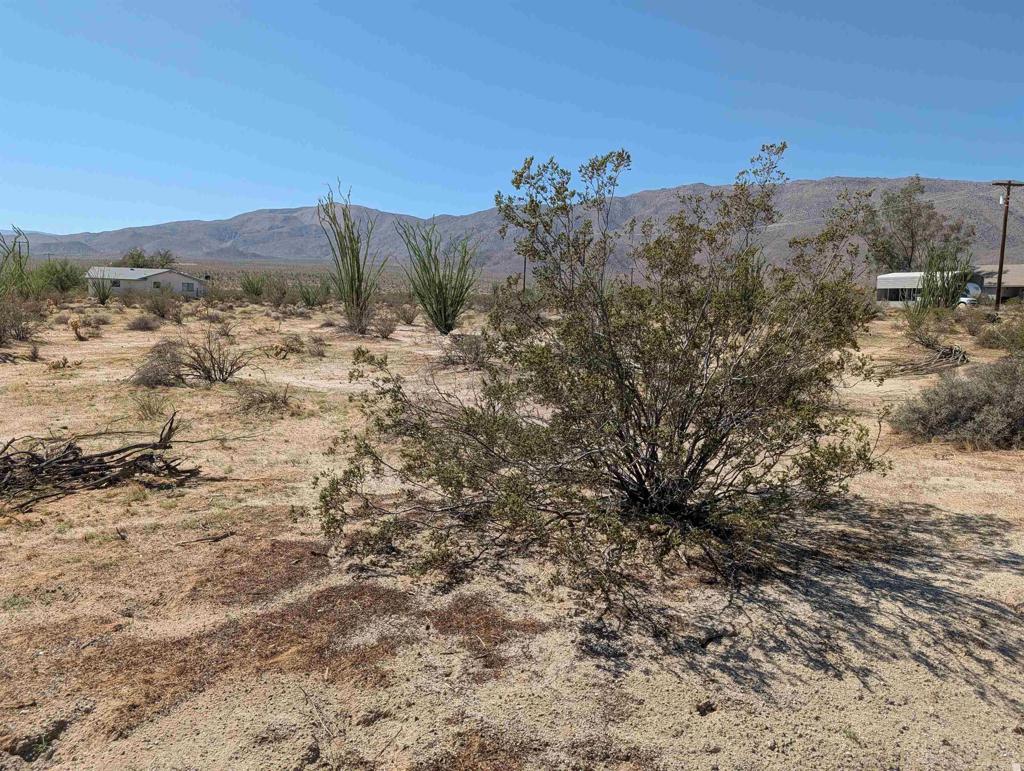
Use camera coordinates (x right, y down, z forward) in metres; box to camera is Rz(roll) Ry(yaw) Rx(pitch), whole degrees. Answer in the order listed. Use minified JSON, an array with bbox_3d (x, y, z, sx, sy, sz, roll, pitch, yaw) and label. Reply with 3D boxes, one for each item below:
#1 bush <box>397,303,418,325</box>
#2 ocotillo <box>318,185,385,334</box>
[{"bbox_3d":[-4.113,-2.838,28.000,0.850,0.842,0.808,0,8,-8],"label":"bush"},{"bbox_3d":[-5.055,-3.901,22.500,1.952,4.500,1.757,-1,8,-13],"label":"ocotillo"}]

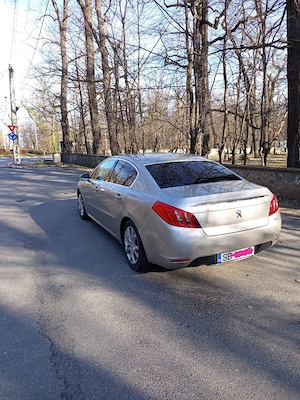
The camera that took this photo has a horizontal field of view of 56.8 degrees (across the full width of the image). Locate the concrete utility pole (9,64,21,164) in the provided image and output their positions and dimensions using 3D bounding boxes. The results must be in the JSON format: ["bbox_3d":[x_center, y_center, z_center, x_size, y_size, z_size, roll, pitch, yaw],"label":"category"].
[{"bbox_3d":[-11.185,-6.923,22.840,0.480,7.950,0.360,-4,12,-21],"label":"concrete utility pole"}]

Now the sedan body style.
[{"bbox_3d":[-0.069,-0.119,5.186,1.870,1.456,4.790,-6,12,-26],"label":"sedan body style"}]

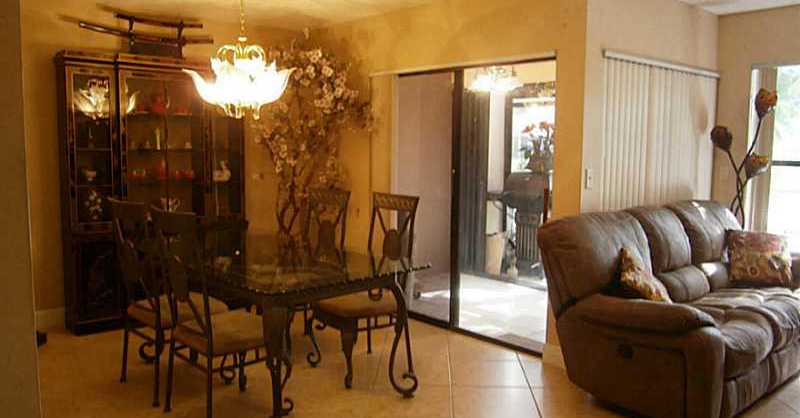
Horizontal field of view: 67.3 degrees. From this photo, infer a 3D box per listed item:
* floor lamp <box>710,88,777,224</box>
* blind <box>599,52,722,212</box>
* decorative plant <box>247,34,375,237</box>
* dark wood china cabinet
[{"bbox_3d":[2.459,0.045,4.335,0.400,1.830,0.400,-5,8,-40],"label":"floor lamp"},{"bbox_3d":[1.849,-0.023,4.220,1.720,1.960,0.100,-5,8,-40],"label":"blind"},{"bbox_3d":[-0.785,-0.331,5.170,0.850,2.320,0.870,-5,8,-40],"label":"decorative plant"},{"bbox_3d":[-1.880,-0.132,4.729,1.370,2.000,0.460,-5,8,-40],"label":"dark wood china cabinet"}]

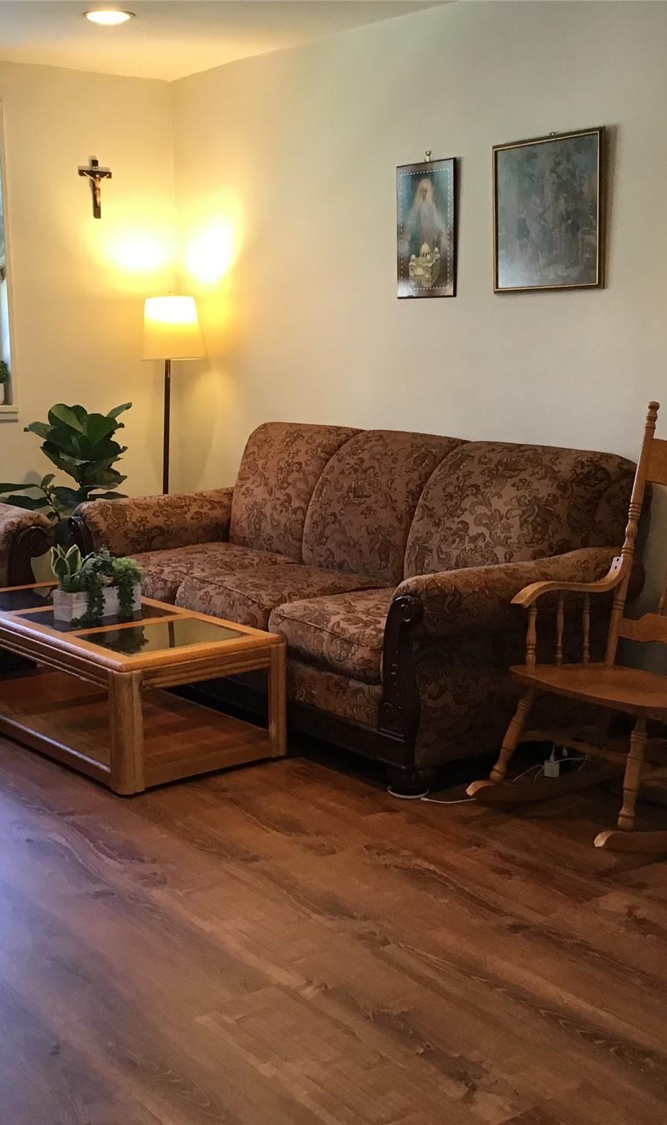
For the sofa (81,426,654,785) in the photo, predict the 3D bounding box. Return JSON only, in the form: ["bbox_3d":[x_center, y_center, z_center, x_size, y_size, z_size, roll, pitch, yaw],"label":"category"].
[{"bbox_3d":[-0.061,0.013,4.813,0.890,0.945,2.190,-7,12,-36],"label":"sofa"}]

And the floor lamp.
[{"bbox_3d":[-0.716,-0.460,6.059,0.285,1.460,0.285,-7,12,-36],"label":"floor lamp"}]

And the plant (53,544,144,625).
[{"bbox_3d":[-0.775,0.056,4.452,0.320,0.240,0.140,-5,11,-27],"label":"plant"}]

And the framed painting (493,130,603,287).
[{"bbox_3d":[0.697,-1.125,4.361,0.030,0.481,0.476,-7,12,-36],"label":"framed painting"}]

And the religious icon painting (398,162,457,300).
[{"bbox_3d":[0.339,-1.195,4.843,0.022,0.473,0.316,-7,12,-36],"label":"religious icon painting"}]

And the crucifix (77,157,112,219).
[{"bbox_3d":[-1.054,-1.666,5.996,0.165,0.256,0.030,-7,12,-36],"label":"crucifix"}]

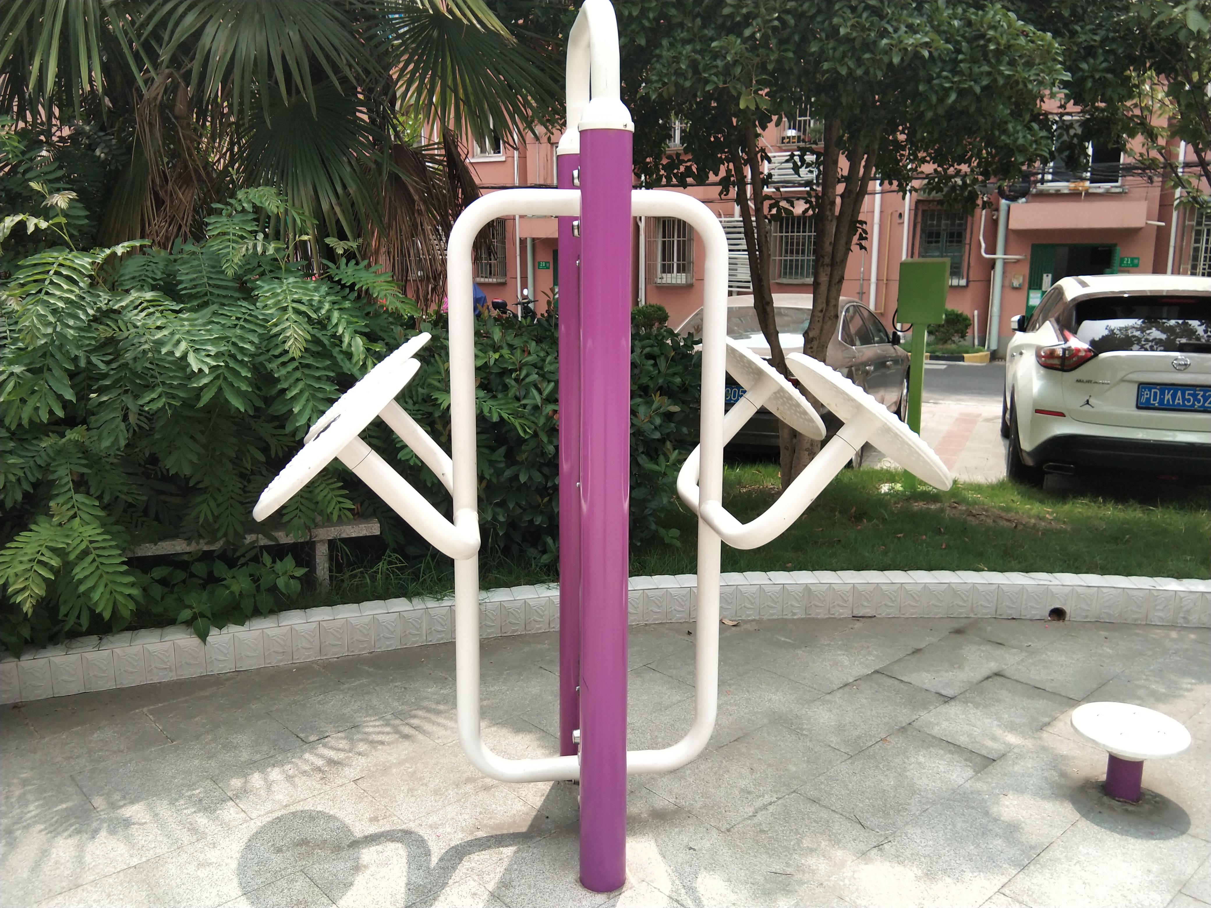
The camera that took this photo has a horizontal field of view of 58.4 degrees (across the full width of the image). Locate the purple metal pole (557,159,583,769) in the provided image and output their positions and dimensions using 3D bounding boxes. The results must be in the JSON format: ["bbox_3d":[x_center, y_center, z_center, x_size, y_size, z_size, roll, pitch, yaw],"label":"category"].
[{"bbox_3d":[-0.076,0.077,3.092,0.114,1.810,0.114,0,11,0],"label":"purple metal pole"}]

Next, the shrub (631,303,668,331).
[{"bbox_3d":[0.799,-2.413,19.905,0.780,0.720,0.750,0,11,0],"label":"shrub"}]

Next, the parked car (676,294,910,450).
[{"bbox_3d":[1.693,-0.735,10.019,1.830,1.460,4.750,4,12,22],"label":"parked car"}]

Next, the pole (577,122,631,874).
[{"bbox_3d":[-0.003,0.183,2.548,0.114,1.810,0.114,0,11,0],"label":"pole"}]

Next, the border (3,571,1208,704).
[{"bbox_3d":[0.155,0.666,4.414,4.850,0.150,0.600,-2,11,-9],"label":"border"}]

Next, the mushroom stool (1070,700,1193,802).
[{"bbox_3d":[1.509,0.889,3.137,0.305,0.200,0.305,0,11,0],"label":"mushroom stool"}]

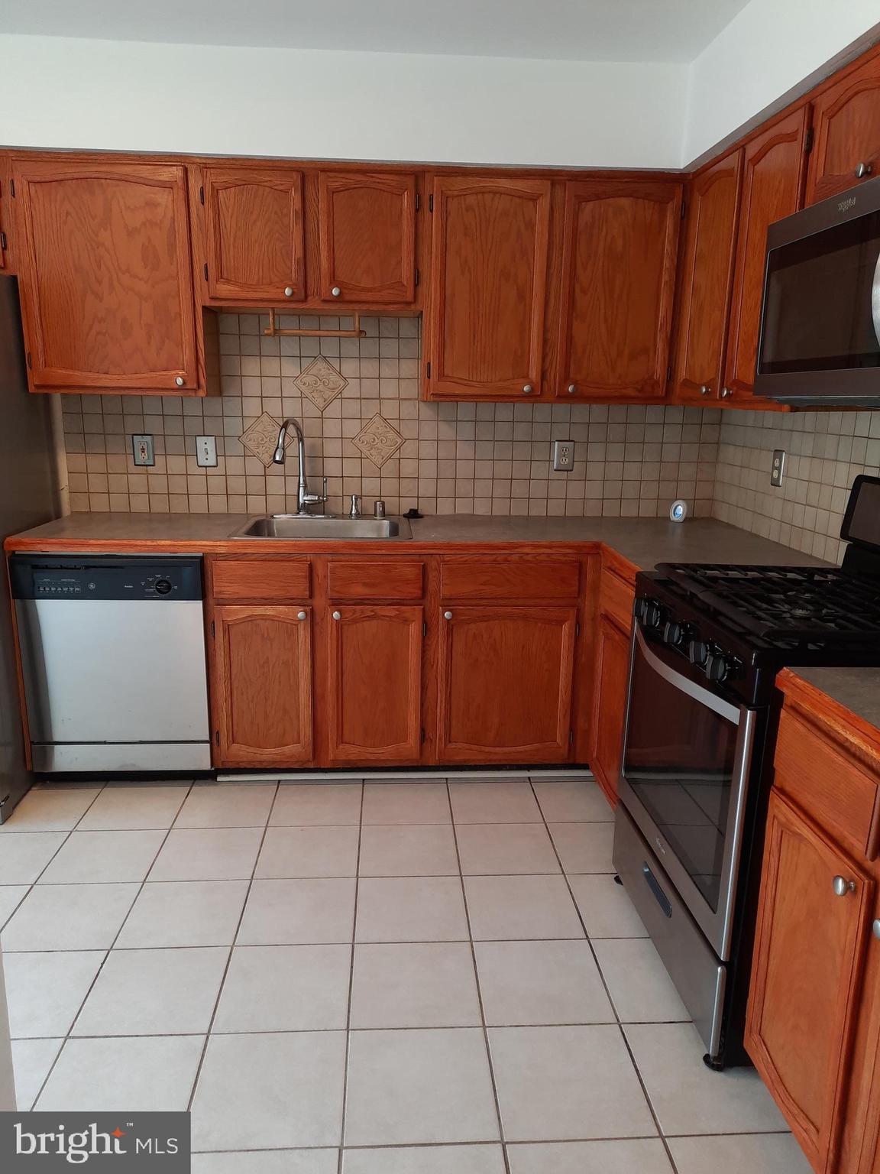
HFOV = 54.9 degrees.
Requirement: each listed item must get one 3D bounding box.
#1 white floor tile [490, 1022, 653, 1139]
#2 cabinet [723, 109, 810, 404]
[{"bbox_3d":[0.266,1.033,1.780,0.303,0.010,0.300,0,13,-4],"label":"white floor tile"},{"bbox_3d":[1.044,-0.877,2.338,0.320,0.750,0.400,0,13,-3],"label":"cabinet"}]

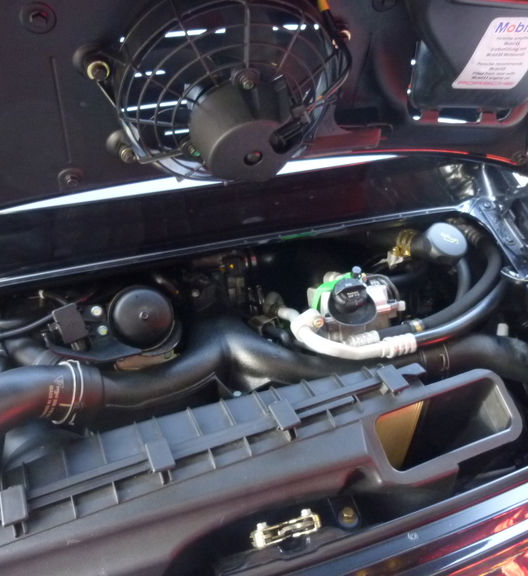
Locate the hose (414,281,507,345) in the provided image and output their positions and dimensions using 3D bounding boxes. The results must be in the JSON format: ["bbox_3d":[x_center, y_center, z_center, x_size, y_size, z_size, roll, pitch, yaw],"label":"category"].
[{"bbox_3d":[0.352,0.036,0.970,0.235,0.065,0.070,-18,35,-35],"label":"hose"}]

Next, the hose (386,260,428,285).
[{"bbox_3d":[0.278,-0.028,1.065,0.100,0.032,0.033,-12,32,-27],"label":"hose"}]

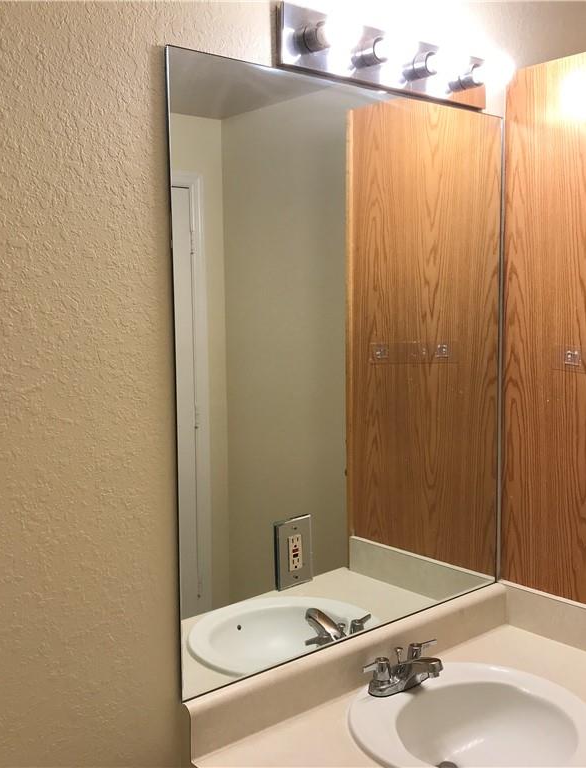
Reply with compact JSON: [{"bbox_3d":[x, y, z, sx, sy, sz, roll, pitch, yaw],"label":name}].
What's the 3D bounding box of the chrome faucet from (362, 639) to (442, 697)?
[{"bbox_3d":[0.247,0.581,1.677,0.206,0.072,0.133,-6,7,-40],"label":"chrome faucet"}]

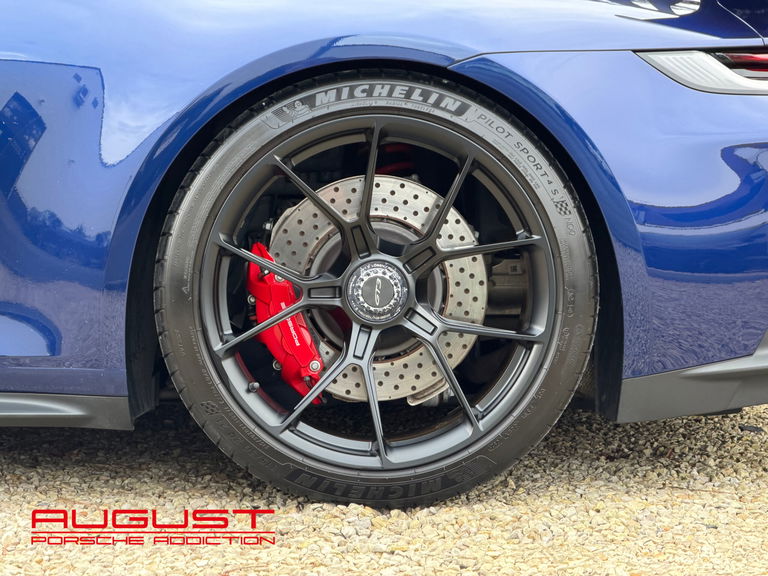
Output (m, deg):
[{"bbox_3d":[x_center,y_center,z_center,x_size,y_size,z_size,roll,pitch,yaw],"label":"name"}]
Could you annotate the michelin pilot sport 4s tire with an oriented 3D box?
[{"bbox_3d":[-0.009,-0.001,3.700,0.720,0.715,0.310,0,2,0],"label":"michelin pilot sport 4s tire"}]

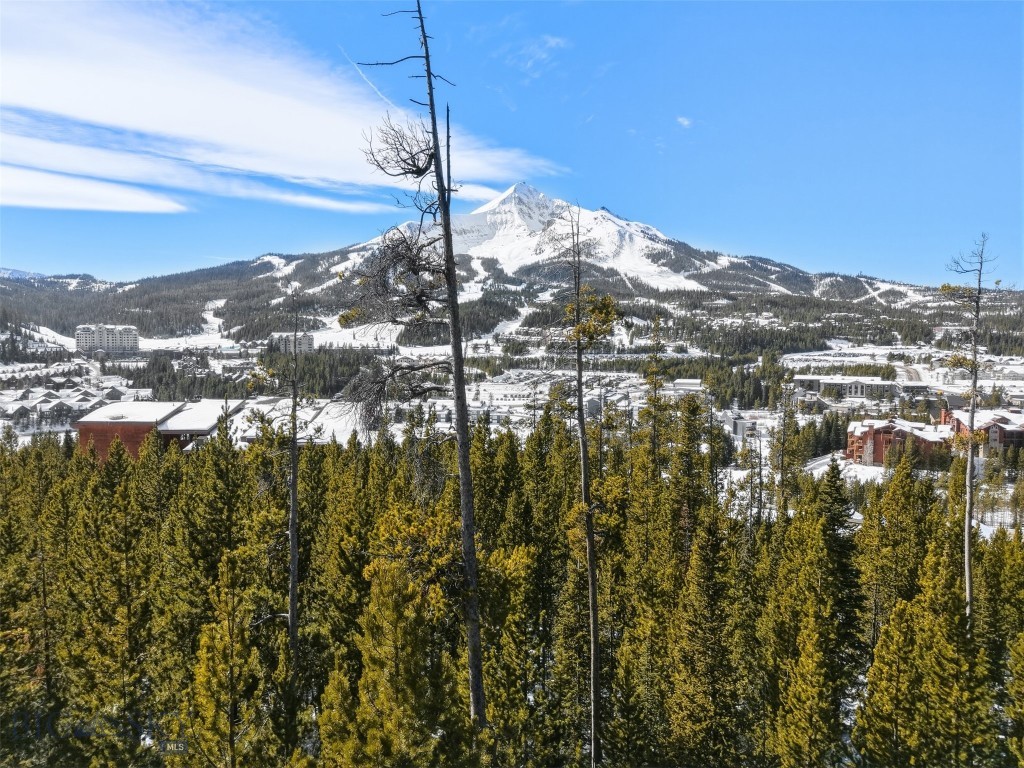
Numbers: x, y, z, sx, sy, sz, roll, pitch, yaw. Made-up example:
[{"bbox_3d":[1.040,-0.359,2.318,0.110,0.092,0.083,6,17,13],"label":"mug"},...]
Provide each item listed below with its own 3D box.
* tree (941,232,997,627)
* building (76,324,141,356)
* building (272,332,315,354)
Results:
[{"bbox_3d":[23.197,3.372,36.000,2.900,22.500,2.900,0,3,0],"label":"tree"},{"bbox_3d":[-469.437,-51.708,825.000,62.000,35.000,23.000,-2,3,-29],"label":"building"},{"bbox_3d":[-246.197,-45.070,800.000,45.000,26.000,20.000,-1,3,-16],"label":"building"}]

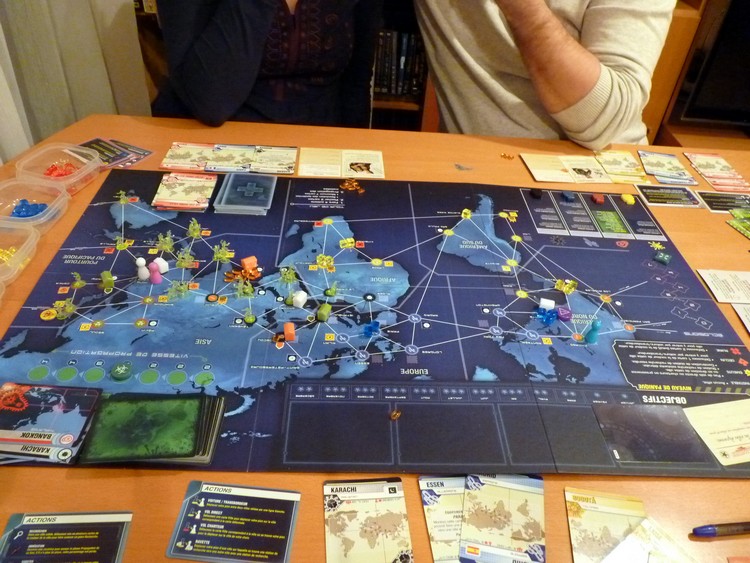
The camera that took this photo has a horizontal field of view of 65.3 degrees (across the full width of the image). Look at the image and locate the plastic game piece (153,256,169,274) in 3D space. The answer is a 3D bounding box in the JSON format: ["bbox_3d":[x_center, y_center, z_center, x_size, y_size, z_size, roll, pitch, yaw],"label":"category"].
[{"bbox_3d":[-0.240,-0.018,0.658,0.011,0.011,0.014,-19,44,-27],"label":"plastic game piece"}]

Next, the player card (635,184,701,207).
[{"bbox_3d":[0.445,-0.128,0.883,0.088,0.001,0.063,2,39,-4],"label":"player card"}]

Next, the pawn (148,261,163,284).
[{"bbox_3d":[-0.239,-0.010,0.636,0.013,0.024,0.013,2,39,-4],"label":"pawn"}]

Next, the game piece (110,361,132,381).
[{"bbox_3d":[-0.232,0.084,0.537,0.018,0.006,0.018,5,39,0],"label":"game piece"}]

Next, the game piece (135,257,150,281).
[{"bbox_3d":[-0.254,-0.015,0.640,0.013,0.024,0.013,2,39,-4],"label":"game piece"}]

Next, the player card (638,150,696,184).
[{"bbox_3d":[0.476,-0.185,0.951,0.063,0.003,0.100,6,39,1],"label":"player card"}]

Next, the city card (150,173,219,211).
[{"bbox_3d":[-0.254,-0.122,0.788,0.068,0.006,0.087,1,39,-5],"label":"city card"}]

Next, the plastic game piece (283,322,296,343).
[{"bbox_3d":[-0.086,0.051,0.589,0.011,0.011,0.014,-1,39,-7],"label":"plastic game piece"}]

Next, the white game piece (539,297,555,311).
[{"bbox_3d":[0.192,0.026,0.650,0.015,0.012,0.010,12,40,9],"label":"white game piece"}]

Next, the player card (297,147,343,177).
[{"bbox_3d":[-0.084,-0.184,0.895,0.064,0.002,0.088,2,39,-4],"label":"player card"}]

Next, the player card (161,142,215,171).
[{"bbox_3d":[-0.280,-0.187,0.879,0.065,0.002,0.088,1,39,-4],"label":"player card"}]

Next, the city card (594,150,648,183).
[{"bbox_3d":[0.402,-0.188,0.953,0.062,0.002,0.098,3,39,-2],"label":"city card"}]

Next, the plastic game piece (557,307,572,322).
[{"bbox_3d":[0.209,0.035,0.642,0.013,0.011,0.013,22,42,19],"label":"plastic game piece"}]

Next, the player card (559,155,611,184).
[{"bbox_3d":[0.335,-0.178,0.928,0.063,0.002,0.088,0,39,-6],"label":"player card"}]

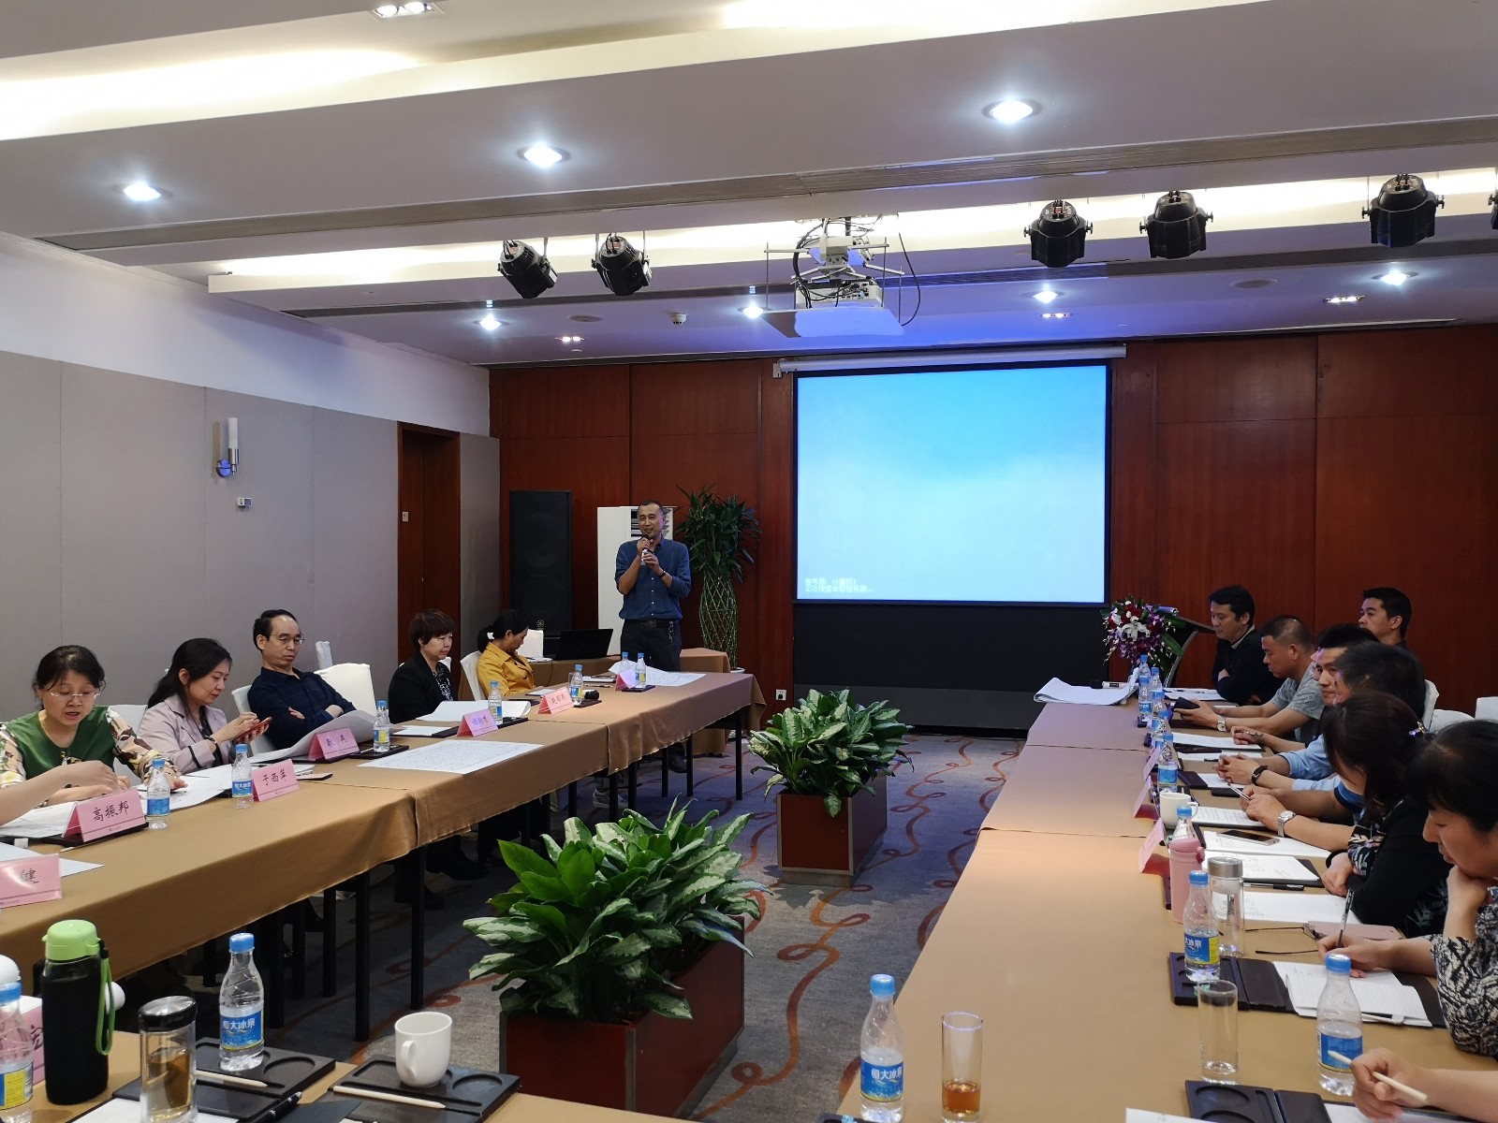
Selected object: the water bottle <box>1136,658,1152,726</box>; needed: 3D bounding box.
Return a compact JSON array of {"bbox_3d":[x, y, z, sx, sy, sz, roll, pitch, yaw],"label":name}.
[{"bbox_3d":[1.800,0.625,5.306,0.062,0.197,0.062,1,1,17],"label":"water bottle"}]

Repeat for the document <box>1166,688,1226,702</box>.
[{"bbox_3d":[2.375,0.701,6.200,0.330,0.020,0.300,0,1,18],"label":"document"}]

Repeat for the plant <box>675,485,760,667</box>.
[{"bbox_3d":[-0.228,0.394,9.250,0.640,1.970,0.640,0,1,0],"label":"plant"}]

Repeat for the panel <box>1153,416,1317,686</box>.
[{"bbox_3d":[3.660,0.124,8.840,1.130,2.380,0.040,1,1,17],"label":"panel"}]

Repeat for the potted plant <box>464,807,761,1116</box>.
[{"bbox_3d":[-0.310,1.086,3.200,0.580,0.790,0.930,0,1,18],"label":"potted plant"}]

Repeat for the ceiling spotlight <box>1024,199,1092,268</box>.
[{"bbox_3d":[1.462,-1.551,5.520,0.310,0.270,0.270,0,-40,15],"label":"ceiling spotlight"}]

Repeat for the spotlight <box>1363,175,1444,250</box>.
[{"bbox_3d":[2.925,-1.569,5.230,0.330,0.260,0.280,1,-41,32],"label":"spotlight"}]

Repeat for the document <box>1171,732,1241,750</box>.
[{"bbox_3d":[1.889,0.728,4.748,0.300,0.012,0.230,1,1,17],"label":"document"}]

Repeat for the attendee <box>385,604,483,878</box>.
[{"bbox_3d":[-1.450,0.835,5.600,0.720,1.200,0.500,1,1,30],"label":"attendee"}]

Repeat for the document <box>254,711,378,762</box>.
[{"bbox_3d":[-1.700,0.673,4.600,0.360,0.130,0.450,0,1,20],"label":"document"}]

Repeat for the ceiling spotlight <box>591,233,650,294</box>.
[{"bbox_3d":[-0.657,-1.530,6.050,0.310,0.270,0.280,0,-28,9],"label":"ceiling spotlight"}]

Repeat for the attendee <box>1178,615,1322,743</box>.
[{"bbox_3d":[2.245,0.832,4.977,0.820,1.220,0.500,1,1,18],"label":"attendee"}]

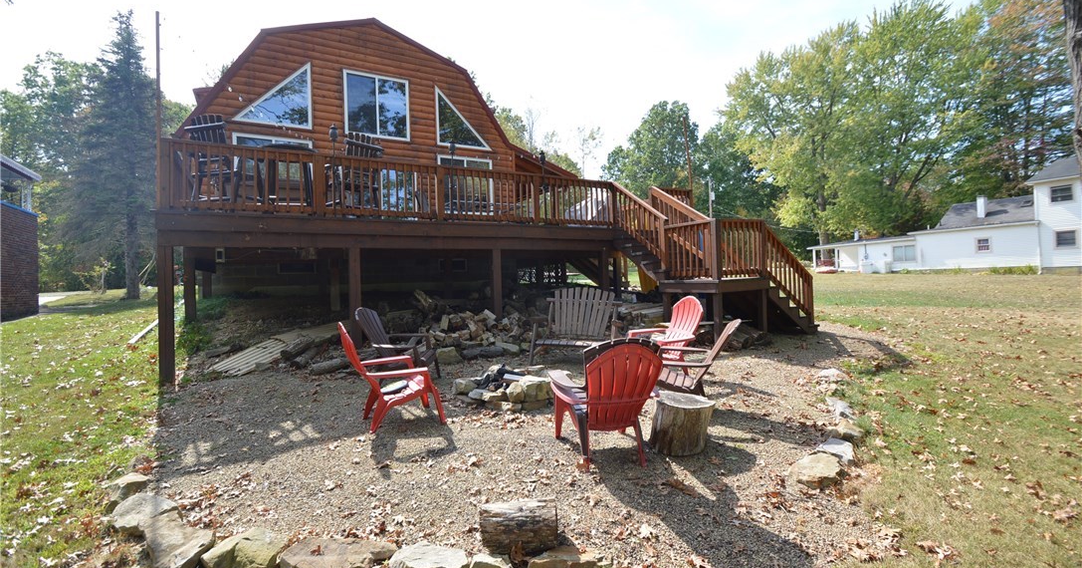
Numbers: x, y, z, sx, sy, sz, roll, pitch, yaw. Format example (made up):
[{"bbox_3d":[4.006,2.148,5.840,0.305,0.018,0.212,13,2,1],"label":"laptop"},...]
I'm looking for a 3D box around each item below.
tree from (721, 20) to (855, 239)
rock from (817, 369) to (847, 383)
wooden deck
[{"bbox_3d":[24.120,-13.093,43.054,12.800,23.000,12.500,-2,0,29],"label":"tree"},{"bbox_3d":[3.348,1.067,5.196,0.360,0.140,0.300,-2,0,29],"label":"rock"},{"bbox_3d":[-0.781,-0.415,8.459,9.930,3.300,5.800,-1,0,-26],"label":"wooden deck"}]

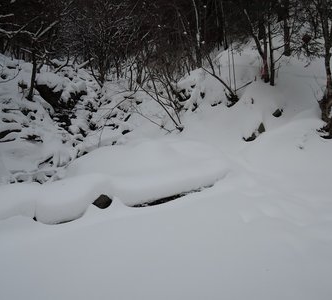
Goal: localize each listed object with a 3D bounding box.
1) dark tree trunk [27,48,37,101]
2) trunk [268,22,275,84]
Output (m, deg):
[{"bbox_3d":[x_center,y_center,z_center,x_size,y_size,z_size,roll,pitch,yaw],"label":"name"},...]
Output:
[{"bbox_3d":[-5.536,-3.138,11.516,0.210,2.110,0.180,6,5,0],"label":"dark tree trunk"},{"bbox_3d":[4.204,-3.811,11.100,0.170,2.510,0.170,-5,5,0],"label":"trunk"}]

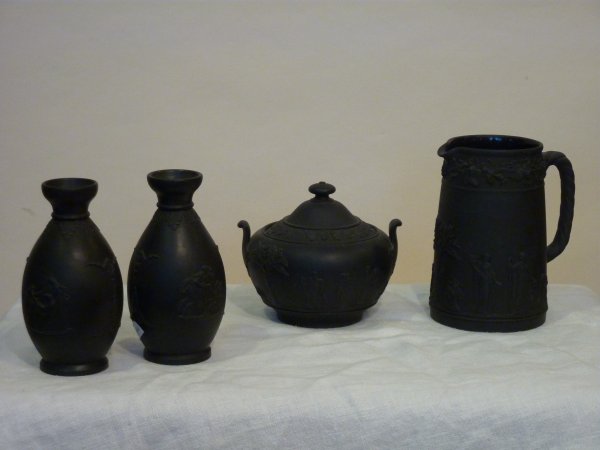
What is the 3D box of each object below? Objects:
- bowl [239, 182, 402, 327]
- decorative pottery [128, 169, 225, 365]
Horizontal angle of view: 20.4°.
[{"bbox_3d":[0.017,0.022,1.412,0.139,0.117,0.124,0,11,2],"label":"bowl"},{"bbox_3d":[-0.096,0.032,1.288,0.075,0.143,0.075,0,11,0],"label":"decorative pottery"}]

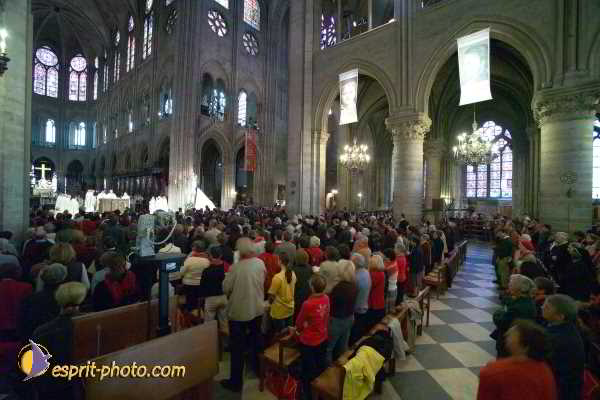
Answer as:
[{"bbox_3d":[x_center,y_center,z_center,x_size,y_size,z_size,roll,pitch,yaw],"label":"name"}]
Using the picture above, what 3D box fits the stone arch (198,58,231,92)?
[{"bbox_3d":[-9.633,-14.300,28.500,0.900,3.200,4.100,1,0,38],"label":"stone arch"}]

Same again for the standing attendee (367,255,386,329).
[{"bbox_3d":[1.025,1.502,3.352,0.340,1.530,0.460,1,0,42],"label":"standing attendee"}]

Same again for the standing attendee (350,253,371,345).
[{"bbox_3d":[0.770,1.465,3.180,0.290,1.590,0.440,1,0,39],"label":"standing attendee"}]

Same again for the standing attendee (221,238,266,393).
[{"bbox_3d":[-0.661,1.318,2.880,0.490,1.750,0.350,1,0,-40],"label":"standing attendee"}]

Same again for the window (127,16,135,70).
[{"bbox_3d":[-23.300,-21.400,34.300,2.600,7.000,0.300,1,0,38],"label":"window"}]

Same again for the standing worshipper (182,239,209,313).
[{"bbox_3d":[-1.577,1.390,3.750,0.340,1.550,0.440,1,0,44],"label":"standing worshipper"}]

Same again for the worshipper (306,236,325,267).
[{"bbox_3d":[0.278,1.478,4.752,0.340,1.570,0.470,1,0,43],"label":"worshipper"}]

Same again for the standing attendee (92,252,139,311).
[{"bbox_3d":[-2.223,1.389,3.000,0.500,1.530,0.360,1,0,-44],"label":"standing attendee"}]

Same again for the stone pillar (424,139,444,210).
[{"bbox_3d":[8.880,-0.830,16.500,1.150,6.400,1.150,1,0,38],"label":"stone pillar"}]

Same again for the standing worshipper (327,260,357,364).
[{"bbox_3d":[0.490,1.460,2.920,0.310,1.560,0.460,1,0,39],"label":"standing worshipper"}]

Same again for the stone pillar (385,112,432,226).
[{"bbox_3d":[5.296,-1.057,12.350,1.750,6.581,1.750,1,0,38],"label":"stone pillar"}]

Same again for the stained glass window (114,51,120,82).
[{"bbox_3d":[-28.470,-20.670,39.000,2.800,4.500,0.300,1,0,38],"label":"stained glass window"}]

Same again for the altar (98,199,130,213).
[{"bbox_3d":[-14.300,0.450,19.300,1.100,1.050,1.900,1,0,39],"label":"altar"}]

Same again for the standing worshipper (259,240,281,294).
[{"bbox_3d":[-0.509,1.456,4.052,0.340,1.600,0.480,1,0,43],"label":"standing worshipper"}]

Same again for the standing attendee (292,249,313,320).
[{"bbox_3d":[0.032,1.431,3.400,0.440,1.530,0.340,1,0,-44],"label":"standing attendee"}]

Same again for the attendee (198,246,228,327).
[{"bbox_3d":[-1.184,1.424,3.402,0.360,1.610,0.480,1,0,44],"label":"attendee"}]

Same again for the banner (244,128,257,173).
[{"bbox_3d":[-6.140,-6.200,31.000,0.100,5.600,1.800,1,0,39],"label":"banner"}]

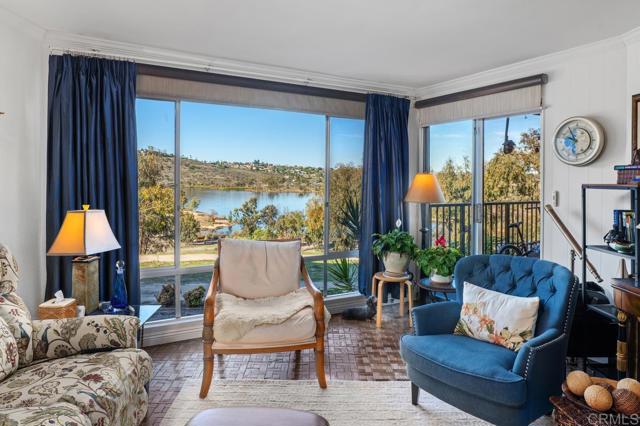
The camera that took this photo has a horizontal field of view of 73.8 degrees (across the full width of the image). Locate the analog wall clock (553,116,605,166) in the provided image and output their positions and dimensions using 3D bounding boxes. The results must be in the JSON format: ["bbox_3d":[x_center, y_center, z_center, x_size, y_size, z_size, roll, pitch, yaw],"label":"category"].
[{"bbox_3d":[2.070,-0.573,3.410,0.065,0.370,0.370,-2,4,-34],"label":"analog wall clock"}]

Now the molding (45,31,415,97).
[{"bbox_3d":[-0.420,-1.326,3.963,3.570,0.110,0.090,-2,4,-30],"label":"molding"}]

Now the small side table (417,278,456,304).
[{"bbox_3d":[1.073,0.845,3.630,0.490,0.480,0.490,0,4,0],"label":"small side table"}]

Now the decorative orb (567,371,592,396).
[{"bbox_3d":[1.089,0.716,1.790,0.095,0.095,0.095,0,3,0],"label":"decorative orb"}]

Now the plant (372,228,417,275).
[{"bbox_3d":[0.718,0.375,4.130,0.420,0.440,0.400,0,4,0],"label":"plant"}]

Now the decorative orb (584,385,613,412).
[{"bbox_3d":[1.097,0.731,1.680,0.095,0.095,0.095,0,3,0],"label":"decorative orb"}]

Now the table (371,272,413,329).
[{"bbox_3d":[0.695,0.831,4.130,0.370,0.450,0.370,0,4,0],"label":"table"}]

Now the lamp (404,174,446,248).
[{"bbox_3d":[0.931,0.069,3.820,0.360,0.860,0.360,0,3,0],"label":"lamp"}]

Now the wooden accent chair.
[{"bbox_3d":[-0.410,0.669,3.070,0.770,0.900,0.740,-1,4,-9],"label":"wooden accent chair"}]

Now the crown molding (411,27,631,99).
[{"bbox_3d":[1.667,-1.329,4.004,0.090,0.110,2.150,-2,4,-34],"label":"crown molding"}]

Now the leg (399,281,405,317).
[{"bbox_3d":[0.821,0.834,4.251,0.042,0.400,0.042,0,3,0],"label":"leg"}]

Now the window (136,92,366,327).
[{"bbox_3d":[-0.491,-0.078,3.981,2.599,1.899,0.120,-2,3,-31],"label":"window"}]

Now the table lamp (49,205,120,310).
[{"bbox_3d":[-1.482,0.271,2.715,0.290,0.650,0.290,1,3,13],"label":"table lamp"}]

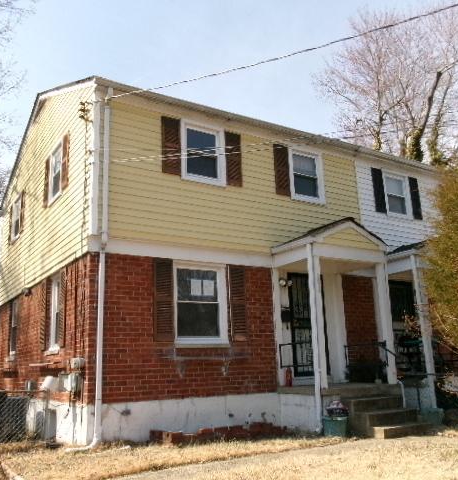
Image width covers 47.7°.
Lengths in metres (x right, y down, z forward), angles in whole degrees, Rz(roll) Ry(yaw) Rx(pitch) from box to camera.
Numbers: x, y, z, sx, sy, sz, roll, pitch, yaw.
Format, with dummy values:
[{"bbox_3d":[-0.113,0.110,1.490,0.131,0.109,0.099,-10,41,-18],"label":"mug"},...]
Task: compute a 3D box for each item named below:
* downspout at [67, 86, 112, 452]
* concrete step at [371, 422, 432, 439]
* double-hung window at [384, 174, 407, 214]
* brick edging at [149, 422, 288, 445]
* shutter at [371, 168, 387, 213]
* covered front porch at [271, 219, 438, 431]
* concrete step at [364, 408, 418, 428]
[{"bbox_3d":[-2.092,0.225,7.973,0.540,5.660,0.350,7,-16,-32],"label":"downspout"},{"bbox_3d":[2.759,3.024,8.265,1.150,0.160,0.320,7,-16,-32],"label":"concrete step"},{"bbox_3d":[4.131,-1.090,12.656,0.890,1.060,0.100,7,-16,-32],"label":"double-hung window"},{"bbox_3d":[-0.089,3.124,8.422,2.590,0.250,0.280,7,-16,-32],"label":"brick edging"},{"bbox_3d":[3.579,-1.171,12.286,0.385,1.060,0.040,7,-16,-32],"label":"shutter"},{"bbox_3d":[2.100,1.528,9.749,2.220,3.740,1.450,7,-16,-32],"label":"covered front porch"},{"bbox_3d":[2.598,2.922,8.540,1.150,0.195,0.320,7,-16,-32],"label":"concrete step"}]

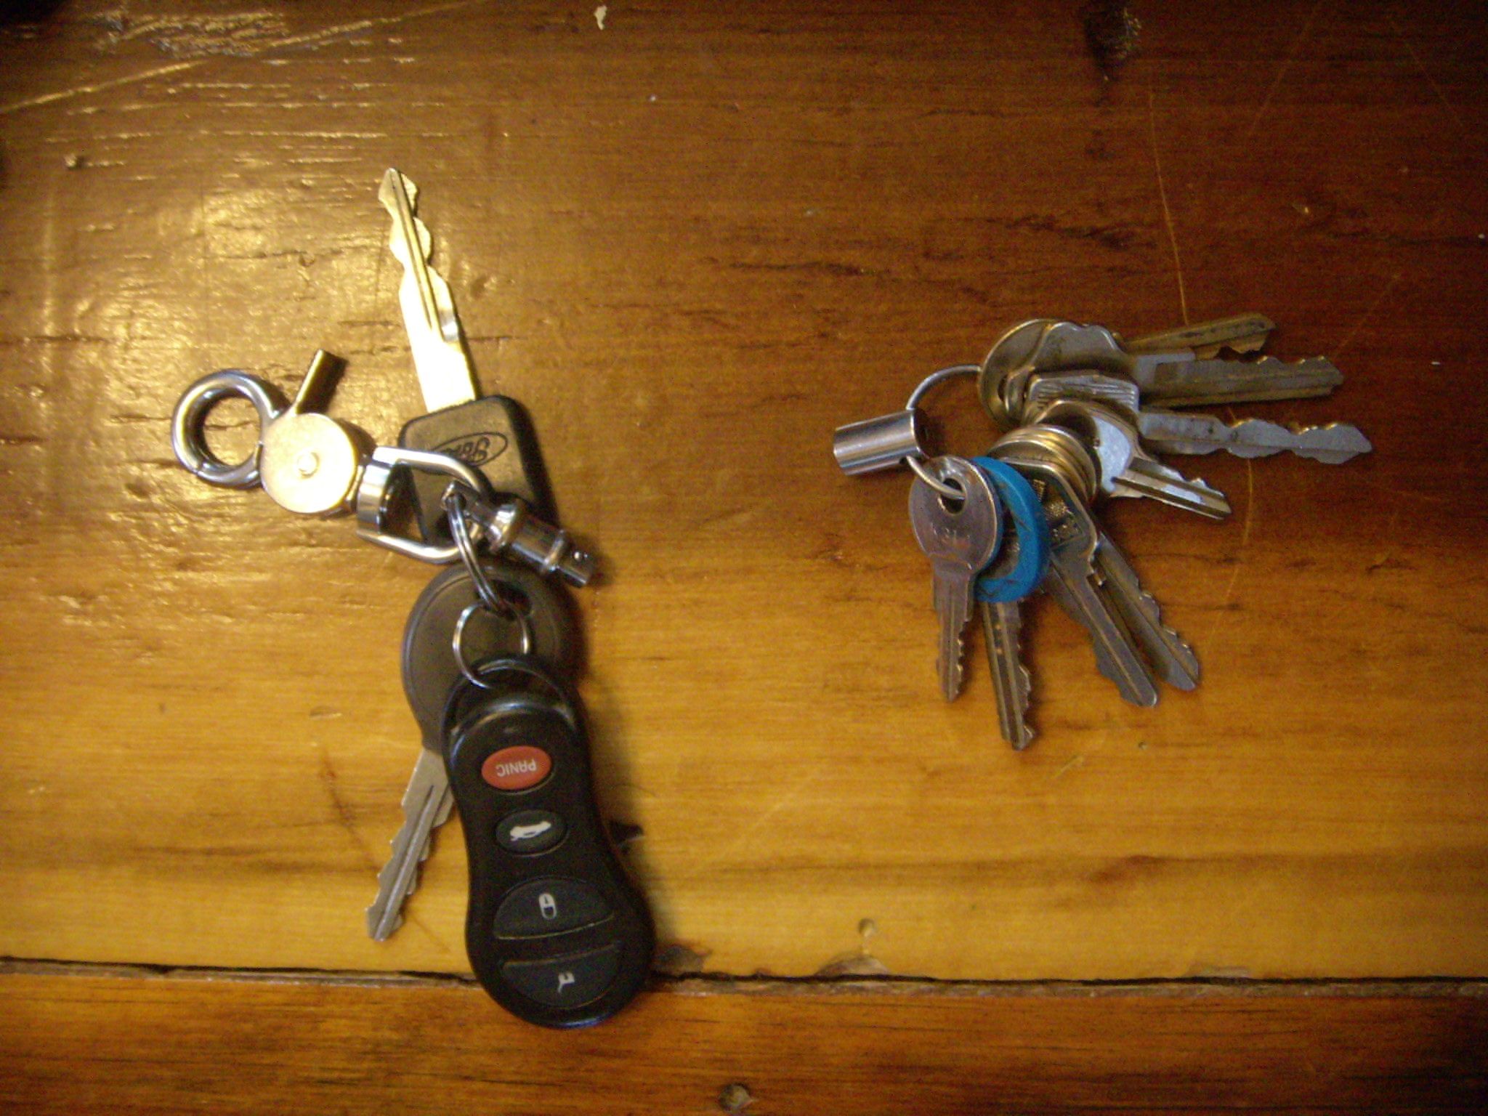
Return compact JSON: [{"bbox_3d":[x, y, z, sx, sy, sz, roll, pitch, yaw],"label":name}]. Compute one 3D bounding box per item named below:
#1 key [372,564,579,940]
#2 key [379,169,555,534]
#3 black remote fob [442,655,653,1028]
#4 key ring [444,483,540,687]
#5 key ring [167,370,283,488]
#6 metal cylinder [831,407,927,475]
[{"bbox_3d":[-0.056,0.037,0.312,0.034,0.008,0.076,20,88,2],"label":"key"},{"bbox_3d":[-0.059,-0.040,0.318,0.025,0.008,0.073,-14,86,-1],"label":"key"},{"bbox_3d":[-0.038,0.053,0.305,0.034,0.013,0.070,-12,91,-1],"label":"black remote fob"},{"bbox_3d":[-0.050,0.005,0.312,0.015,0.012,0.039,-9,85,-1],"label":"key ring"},{"bbox_3d":[-0.100,-0.025,0.317,0.022,0.005,0.022,0,85,0],"label":"key ring"},{"bbox_3d":[0.026,-0.022,0.315,0.016,0.009,0.009,-13,85,18],"label":"metal cylinder"}]

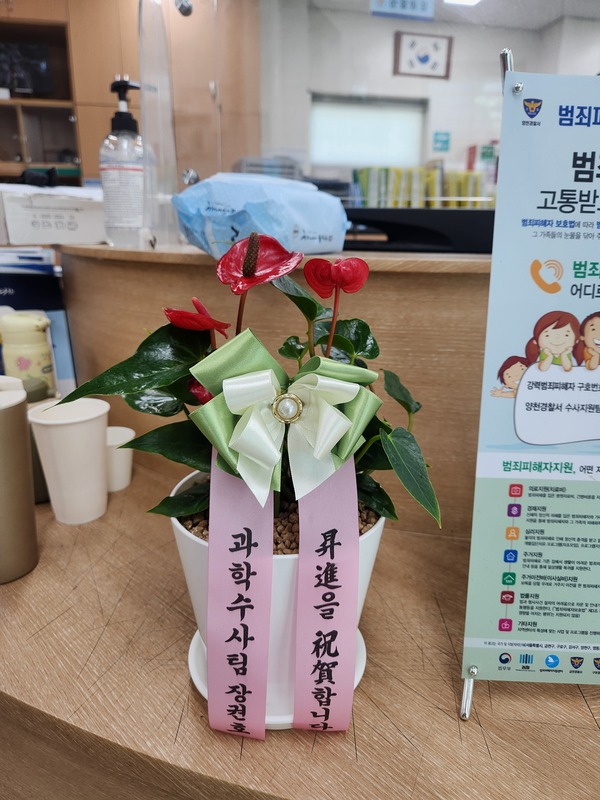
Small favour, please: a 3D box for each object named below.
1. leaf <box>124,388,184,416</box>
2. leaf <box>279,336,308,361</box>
[{"bbox_3d":[-0.098,-0.001,0.376,0.054,0.021,0.028,1,17,0],"label":"leaf"},{"bbox_3d":[-0.004,-0.036,0.360,0.022,0.016,0.016,1,17,0],"label":"leaf"}]

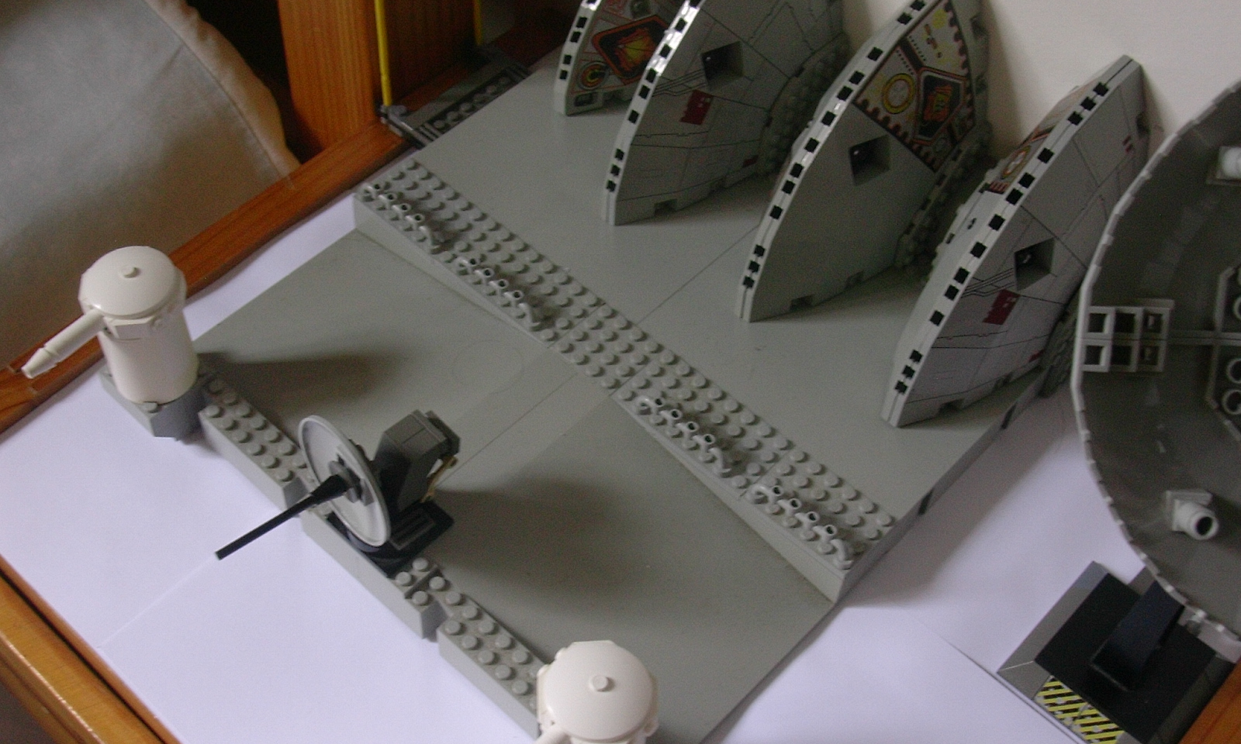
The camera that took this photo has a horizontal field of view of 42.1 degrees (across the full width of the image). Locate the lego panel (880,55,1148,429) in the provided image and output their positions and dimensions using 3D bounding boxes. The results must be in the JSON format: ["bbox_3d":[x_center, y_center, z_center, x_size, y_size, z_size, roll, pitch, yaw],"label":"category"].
[{"bbox_3d":[0.141,-0.046,0.587,0.047,0.112,0.112,38,60,23],"label":"lego panel"}]

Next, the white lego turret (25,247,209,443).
[{"bbox_3d":[-0.181,-0.003,0.584,0.038,0.080,0.063,38,61,23],"label":"white lego turret"}]

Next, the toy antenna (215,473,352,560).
[{"bbox_3d":[-0.108,0.047,0.510,0.048,0.008,0.008,-32,61,-27],"label":"toy antenna"}]

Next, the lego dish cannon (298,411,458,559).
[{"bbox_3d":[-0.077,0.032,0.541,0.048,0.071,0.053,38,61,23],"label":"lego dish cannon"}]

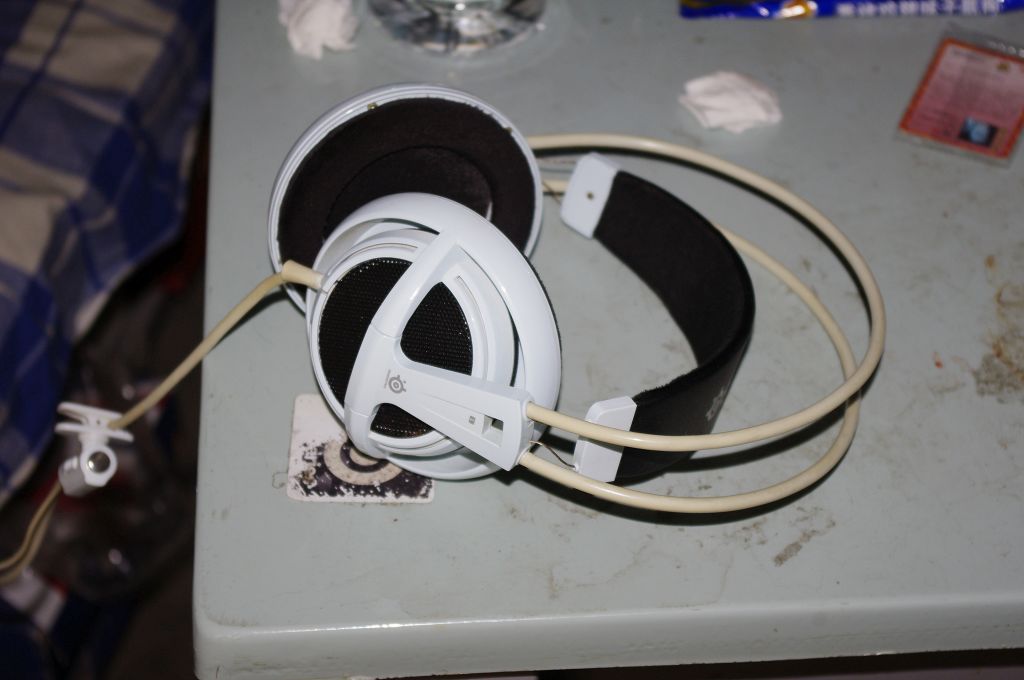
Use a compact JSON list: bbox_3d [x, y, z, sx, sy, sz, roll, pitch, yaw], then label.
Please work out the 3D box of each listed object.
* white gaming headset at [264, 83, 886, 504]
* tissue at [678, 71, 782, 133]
[{"bbox_3d":[0.021,-0.025,0.791,0.217,0.092,0.185,4,38,-1],"label":"white gaming headset"},{"bbox_3d":[0.085,-0.096,0.909,0.041,0.015,0.030,1,45,-1],"label":"tissue"}]

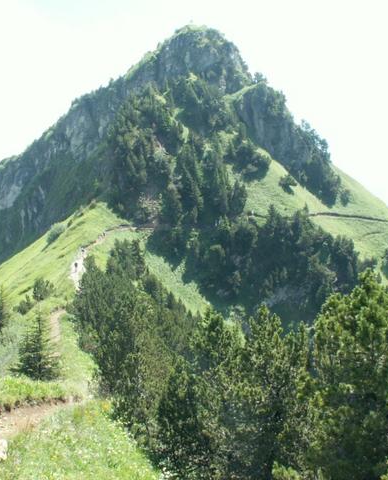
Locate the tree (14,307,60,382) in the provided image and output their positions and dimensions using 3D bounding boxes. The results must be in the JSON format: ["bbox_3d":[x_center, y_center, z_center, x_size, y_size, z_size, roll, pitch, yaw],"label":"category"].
[{"bbox_3d":[-5.111,3.391,21.000,1.390,2.340,1.390,0,1,0],"label":"tree"}]

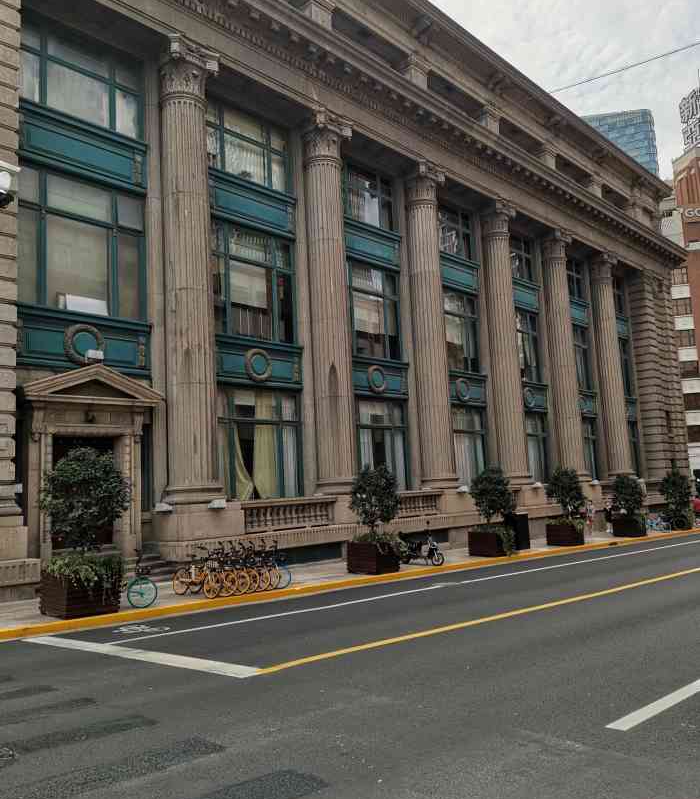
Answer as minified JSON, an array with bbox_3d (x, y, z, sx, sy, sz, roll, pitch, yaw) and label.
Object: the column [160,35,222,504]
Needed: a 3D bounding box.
[{"bbox_3d":[-4.700,-3.702,20.416,1.624,13.253,1.653,-9,-10,43],"label":"column"}]

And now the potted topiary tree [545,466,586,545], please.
[{"bbox_3d":[8.657,4.294,28.170,1.350,3.050,1.350,-10,-10,43],"label":"potted topiary tree"}]

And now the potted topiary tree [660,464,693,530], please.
[{"bbox_3d":[17.390,5.289,37.479,1.450,3.400,1.450,-10,-10,43],"label":"potted topiary tree"}]

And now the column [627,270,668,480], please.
[{"bbox_3d":[19.424,-1.636,45.478,1.160,13.253,1.160,-9,-10,43],"label":"column"}]

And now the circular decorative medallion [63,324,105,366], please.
[{"bbox_3d":[-6.981,-1.444,18.458,0.162,1.079,1.090,-9,-10,43],"label":"circular decorative medallion"}]

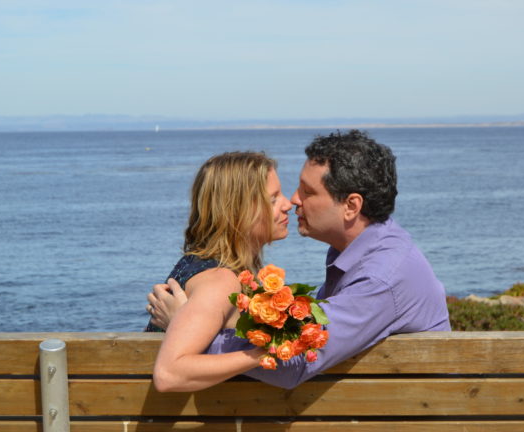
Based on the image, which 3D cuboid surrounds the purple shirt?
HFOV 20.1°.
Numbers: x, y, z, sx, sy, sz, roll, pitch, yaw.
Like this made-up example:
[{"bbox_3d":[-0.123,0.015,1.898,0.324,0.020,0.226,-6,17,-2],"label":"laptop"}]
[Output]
[{"bbox_3d":[0.150,0.265,3.570,0.580,0.550,0.520,-4,2,18],"label":"purple shirt"}]

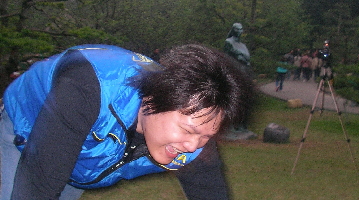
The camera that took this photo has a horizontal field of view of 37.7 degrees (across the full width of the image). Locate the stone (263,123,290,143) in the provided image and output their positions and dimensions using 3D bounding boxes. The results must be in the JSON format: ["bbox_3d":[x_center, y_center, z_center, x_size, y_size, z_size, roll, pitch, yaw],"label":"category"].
[{"bbox_3d":[1.501,0.487,8.133,0.390,0.280,0.330,0,5,-2],"label":"stone"}]

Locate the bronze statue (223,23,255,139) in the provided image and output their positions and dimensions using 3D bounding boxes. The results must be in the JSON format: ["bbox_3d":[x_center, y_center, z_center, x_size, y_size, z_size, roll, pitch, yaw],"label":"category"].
[{"bbox_3d":[0.961,-0.309,8.430,0.480,1.820,0.440,-3,6,-37],"label":"bronze statue"}]

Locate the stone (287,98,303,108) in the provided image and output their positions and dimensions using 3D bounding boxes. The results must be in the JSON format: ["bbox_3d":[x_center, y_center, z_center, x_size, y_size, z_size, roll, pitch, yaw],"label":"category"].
[{"bbox_3d":[2.977,0.069,13.620,0.370,0.230,0.280,-1,5,-11],"label":"stone"}]

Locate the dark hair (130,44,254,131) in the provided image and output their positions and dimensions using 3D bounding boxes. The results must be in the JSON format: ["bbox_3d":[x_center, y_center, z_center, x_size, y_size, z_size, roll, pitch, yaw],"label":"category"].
[{"bbox_3d":[0.033,-0.029,1.150,0.180,0.190,0.210,27,25,-43],"label":"dark hair"}]

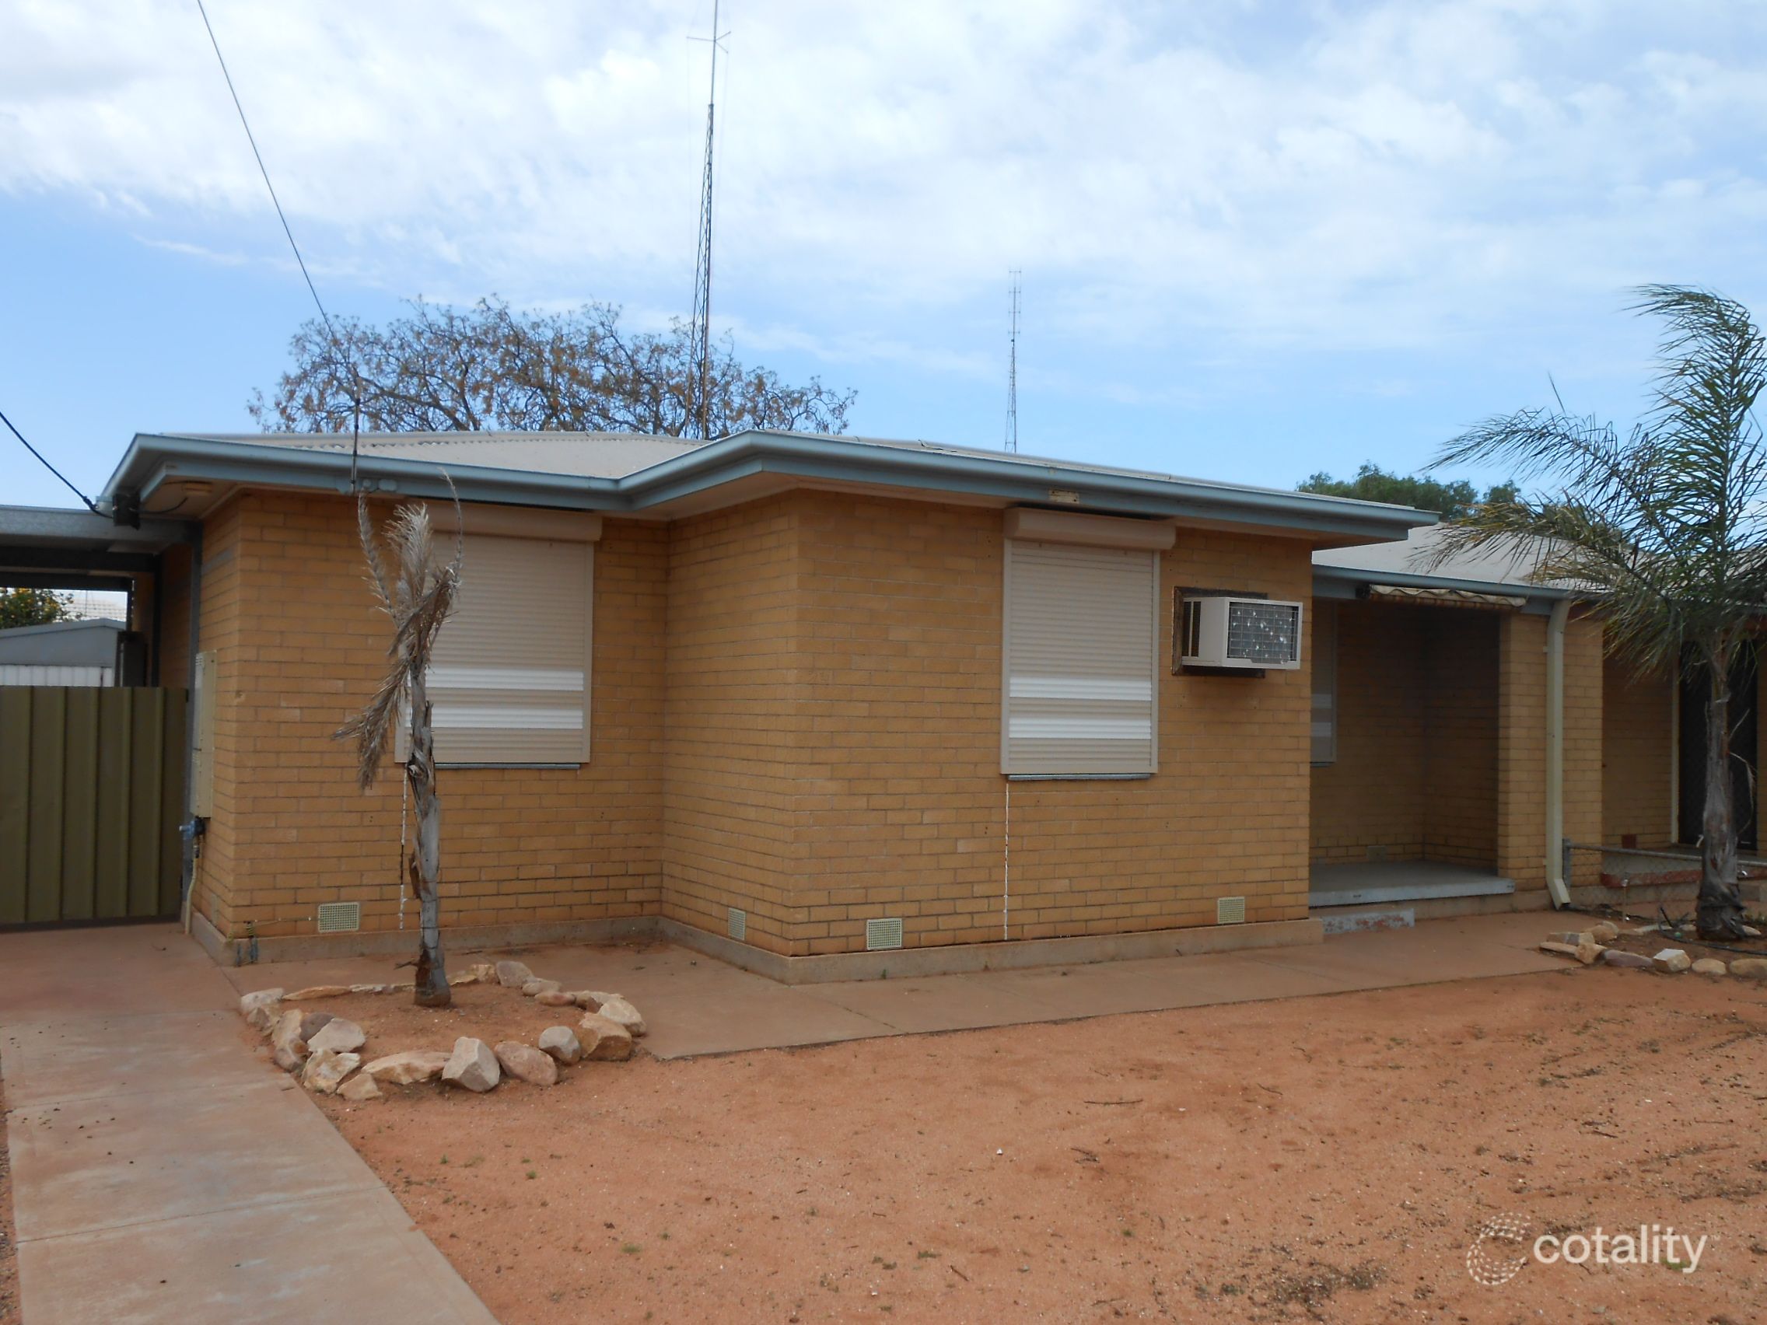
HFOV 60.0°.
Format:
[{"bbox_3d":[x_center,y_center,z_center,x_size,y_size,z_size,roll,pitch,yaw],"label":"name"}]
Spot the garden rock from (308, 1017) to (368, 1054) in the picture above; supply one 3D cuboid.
[{"bbox_3d":[-2.335,1.597,6.544,0.235,0.110,0.200,2,-2,-19],"label":"garden rock"}]

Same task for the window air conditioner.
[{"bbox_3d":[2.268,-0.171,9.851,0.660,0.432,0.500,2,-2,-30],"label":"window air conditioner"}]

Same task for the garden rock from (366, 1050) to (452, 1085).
[{"bbox_3d":[-1.880,1.599,6.051,0.330,0.105,0.190,2,-2,-17],"label":"garden rock"}]

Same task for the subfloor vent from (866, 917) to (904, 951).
[{"bbox_3d":[0.012,1.536,8.655,0.230,0.165,0.030,2,-2,-30],"label":"subfloor vent"}]

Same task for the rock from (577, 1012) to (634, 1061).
[{"bbox_3d":[-1.213,1.636,6.691,0.209,0.191,0.293,2,-2,-30],"label":"rock"}]

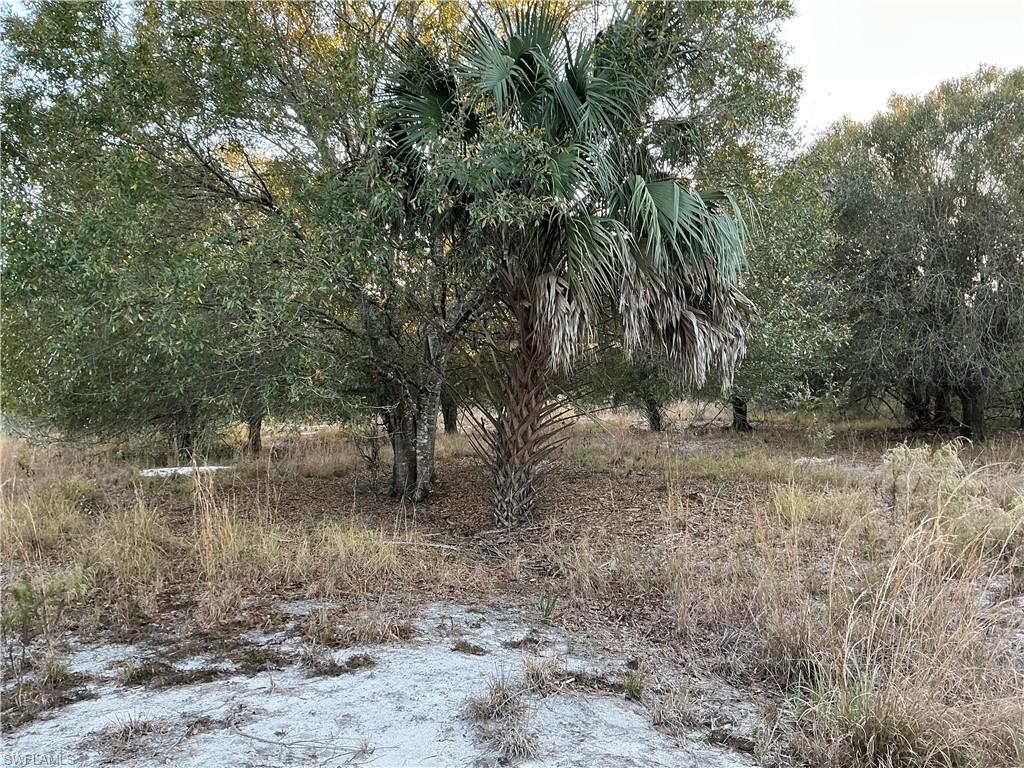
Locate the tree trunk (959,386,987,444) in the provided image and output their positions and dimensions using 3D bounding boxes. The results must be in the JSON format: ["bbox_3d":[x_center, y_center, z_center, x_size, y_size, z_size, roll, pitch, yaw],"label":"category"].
[{"bbox_3d":[11.119,0.761,20.000,0.581,1.330,0.581,0,1,0],"label":"tree trunk"}]

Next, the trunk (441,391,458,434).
[{"bbox_3d":[-1.698,0.774,22.500,0.420,1.219,0.420,0,1,0],"label":"trunk"}]

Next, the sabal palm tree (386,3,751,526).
[{"bbox_3d":[0.621,-1.313,9.100,3.799,5.642,3.500,0,1,0],"label":"sabal palm tree"}]

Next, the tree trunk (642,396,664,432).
[{"bbox_3d":[3.963,0.826,23.200,0.530,1.086,0.530,0,1,0],"label":"tree trunk"}]

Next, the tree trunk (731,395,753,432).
[{"bbox_3d":[6.428,0.826,23.200,0.530,1.086,0.530,0,1,0],"label":"tree trunk"}]

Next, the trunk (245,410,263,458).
[{"bbox_3d":[-5.149,0.986,16.500,0.308,0.935,0.308,0,1,0],"label":"trunk"}]

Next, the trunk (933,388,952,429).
[{"bbox_3d":[12.474,0.710,24.000,0.498,1.182,0.498,0,1,0],"label":"trunk"}]

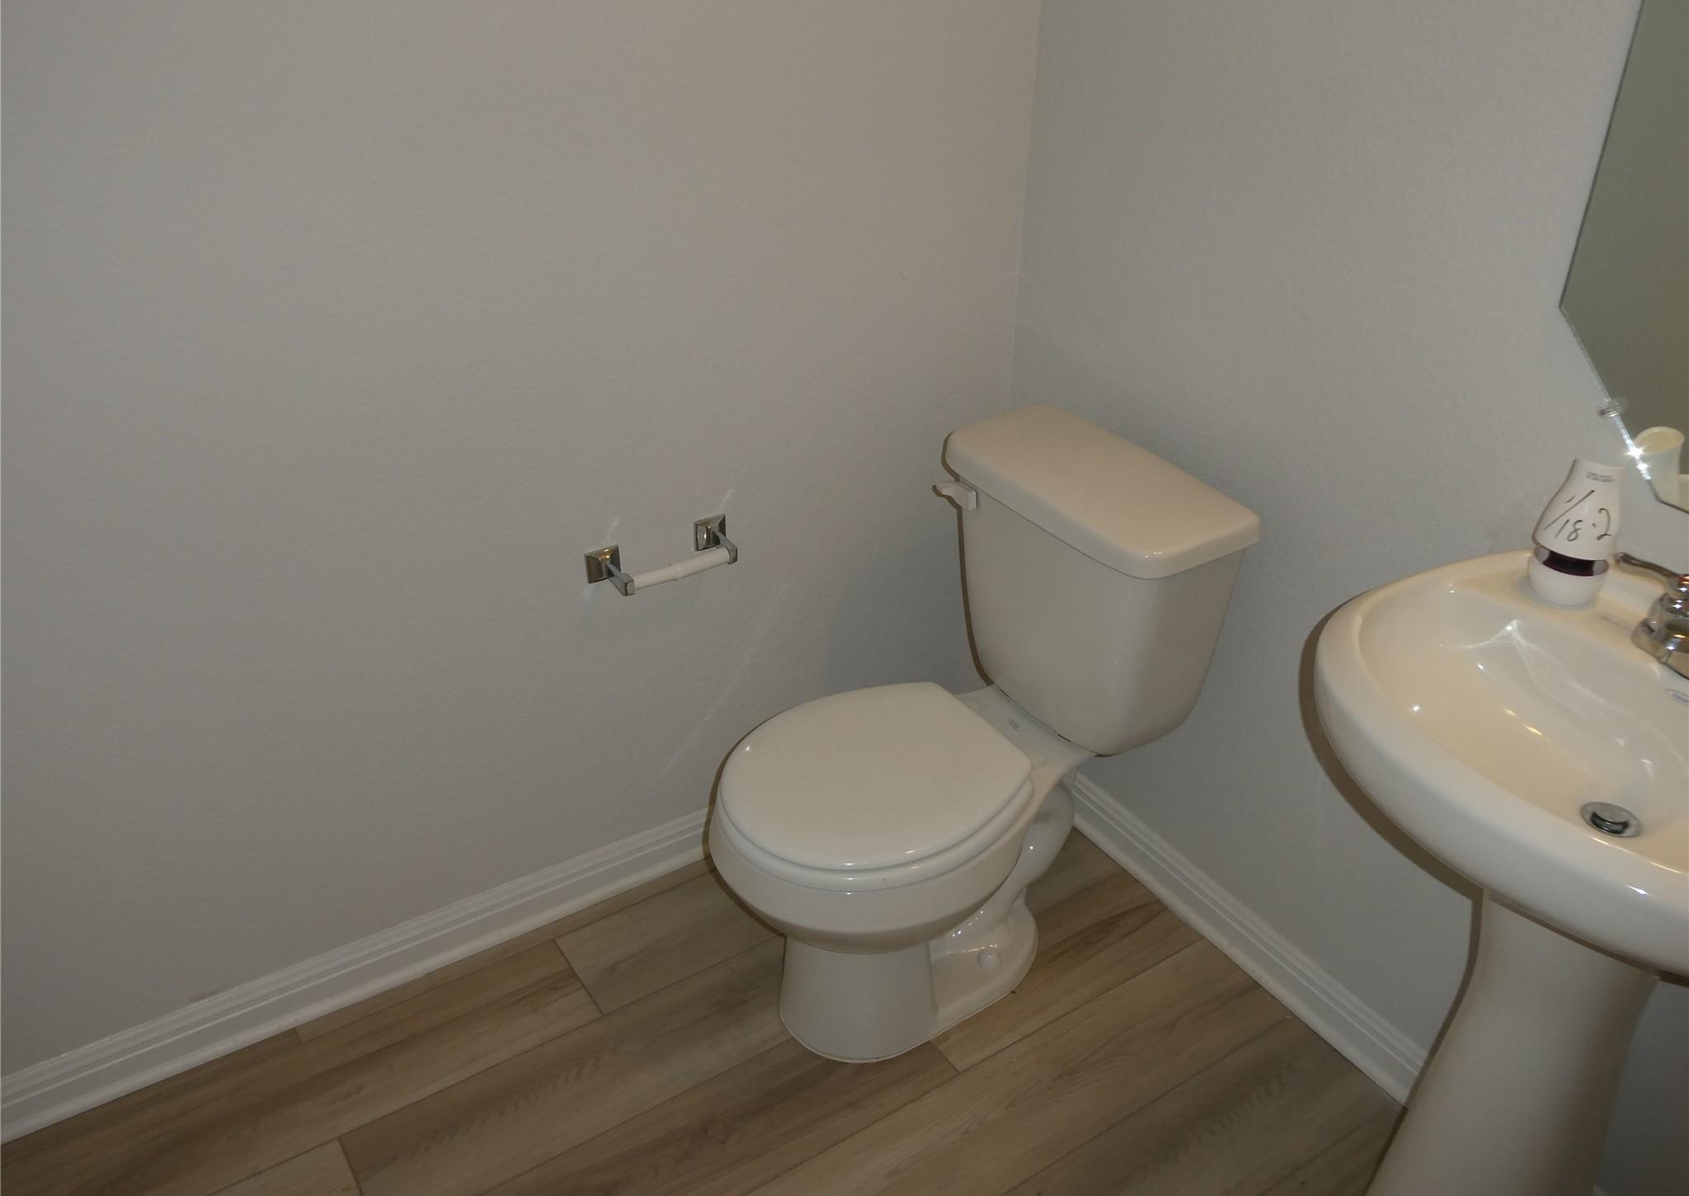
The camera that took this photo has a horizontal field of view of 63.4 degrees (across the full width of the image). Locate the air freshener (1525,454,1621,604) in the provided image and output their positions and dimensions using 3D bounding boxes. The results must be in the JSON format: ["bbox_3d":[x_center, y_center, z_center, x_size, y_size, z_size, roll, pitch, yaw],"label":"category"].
[{"bbox_3d":[0.722,-0.070,1.340,0.076,0.152,0.076,17,35,27],"label":"air freshener"}]

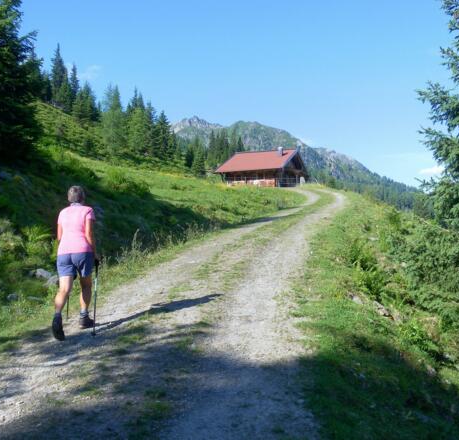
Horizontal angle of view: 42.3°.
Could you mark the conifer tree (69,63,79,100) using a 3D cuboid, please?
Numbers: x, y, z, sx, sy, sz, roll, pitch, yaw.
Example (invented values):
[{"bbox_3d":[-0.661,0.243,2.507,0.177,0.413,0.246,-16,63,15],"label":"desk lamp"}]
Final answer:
[{"bbox_3d":[-25.763,-22.048,98.000,1.850,7.900,1.850,0,-2,0],"label":"conifer tree"}]

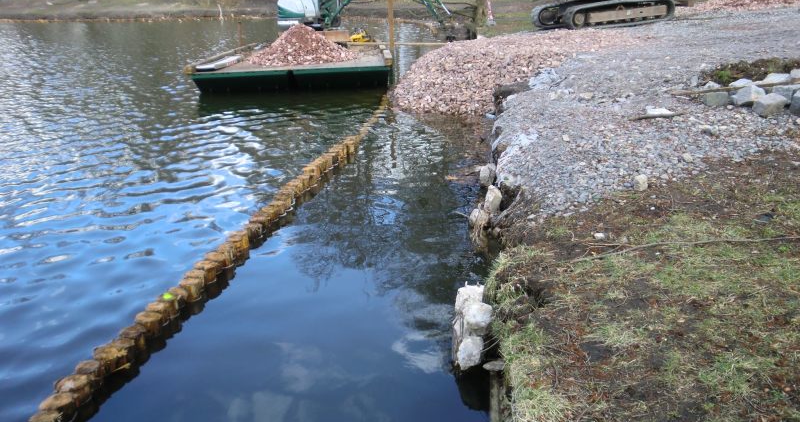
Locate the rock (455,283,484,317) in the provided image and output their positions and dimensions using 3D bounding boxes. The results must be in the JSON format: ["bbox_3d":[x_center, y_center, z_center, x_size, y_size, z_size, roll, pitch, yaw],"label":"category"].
[{"bbox_3d":[0.412,0.542,3.560,0.180,0.190,0.180,-1,21,0],"label":"rock"}]

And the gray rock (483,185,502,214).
[{"bbox_3d":[0.770,-0.096,5.000,0.165,0.220,0.180,-1,21,0],"label":"gray rock"}]

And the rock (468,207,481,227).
[{"bbox_3d":[0.613,0.053,4.880,0.125,0.160,0.140,-1,21,0],"label":"rock"}]

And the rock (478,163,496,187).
[{"bbox_3d":[0.837,-0.340,5.750,0.175,0.220,0.180,-1,21,0],"label":"rock"}]

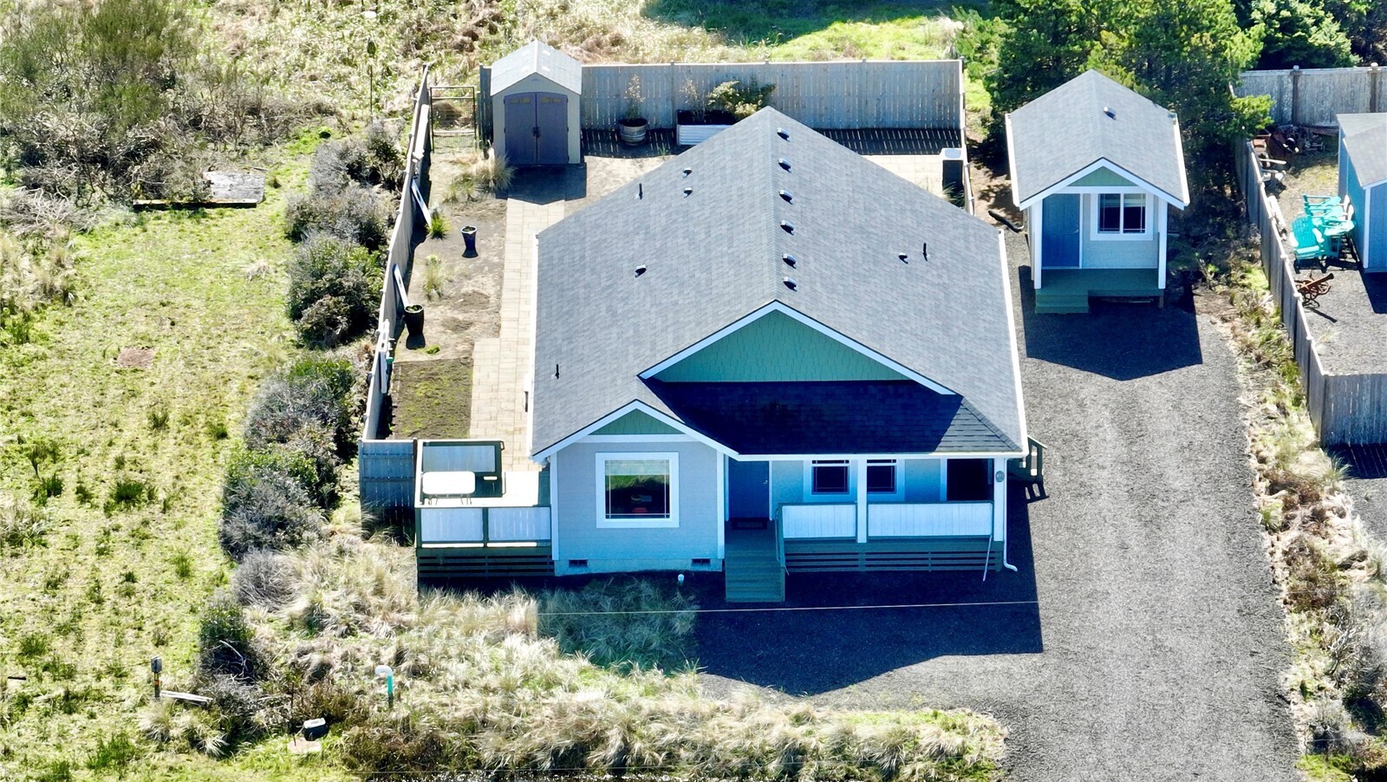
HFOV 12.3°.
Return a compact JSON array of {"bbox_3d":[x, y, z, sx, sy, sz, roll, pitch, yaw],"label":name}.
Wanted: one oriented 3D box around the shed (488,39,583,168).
[{"bbox_3d":[-3.907,-7.215,161.411,2.250,2.550,1.924,-1,28,0],"label":"shed"}]

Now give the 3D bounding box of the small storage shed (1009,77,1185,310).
[{"bbox_3d":[9.663,-4.795,154.914,4.160,4.154,4.901,0,28,0],"label":"small storage shed"}]

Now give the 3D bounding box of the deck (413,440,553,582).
[{"bbox_3d":[-4.622,2.602,143.645,3.070,1.800,3.160,-1,28,0],"label":"deck"}]

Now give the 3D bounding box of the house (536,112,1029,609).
[{"bbox_3d":[1.818,-0.997,145.386,11.025,6.450,11.763,-1,28,0],"label":"house"}]

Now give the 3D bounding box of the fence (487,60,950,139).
[{"bbox_3d":[0.704,-7.395,162.379,12.185,1.900,0.120,-1,28,0],"label":"fence"}]

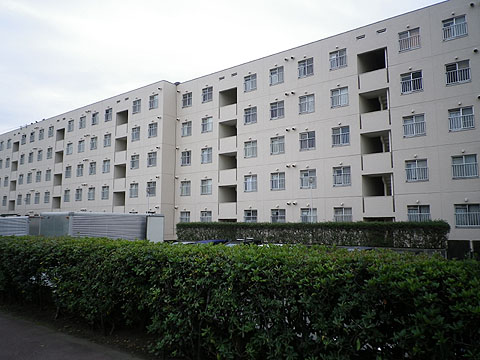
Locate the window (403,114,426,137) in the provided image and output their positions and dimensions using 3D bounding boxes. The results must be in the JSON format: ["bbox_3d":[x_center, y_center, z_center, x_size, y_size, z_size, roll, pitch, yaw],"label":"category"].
[{"bbox_3d":[10.161,-3.171,22.667,1.179,1.234,0.150,-5,-8,37],"label":"window"}]

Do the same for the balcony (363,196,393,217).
[{"bbox_3d":[8.665,1.668,24.141,1.892,1.309,0.450,-5,-8,37],"label":"balcony"}]

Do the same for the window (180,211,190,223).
[{"bbox_3d":[-4.739,3.366,33.548,1.179,1.227,0.150,-5,-8,37],"label":"window"}]

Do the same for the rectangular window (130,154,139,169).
[{"bbox_3d":[-9.815,-1.650,36.503,1.194,1.246,0.150,-5,-8,37],"label":"rectangular window"}]

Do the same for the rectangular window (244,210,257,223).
[{"bbox_3d":[0.845,3.010,30.465,1.208,1.287,0.150,-5,-8,37],"label":"rectangular window"}]

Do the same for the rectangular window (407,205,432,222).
[{"bbox_3d":[10.233,2.060,22.241,1.179,1.227,0.150,-5,-8,37],"label":"rectangular window"}]

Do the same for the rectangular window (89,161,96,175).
[{"bbox_3d":[-15.104,-1.182,39.924,1.179,1.265,0.150,-5,-8,37],"label":"rectangular window"}]

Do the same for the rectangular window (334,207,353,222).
[{"bbox_3d":[6.755,2.430,25.301,1.198,1.258,0.180,-5,-8,37],"label":"rectangular window"}]

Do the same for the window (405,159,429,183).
[{"bbox_3d":[10.623,-0.577,23.404,1.242,1.287,0.150,-5,-8,37],"label":"window"}]

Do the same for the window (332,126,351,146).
[{"bbox_3d":[6.753,-2.893,25.931,1.198,1.258,0.180,-5,-8,37],"label":"window"}]

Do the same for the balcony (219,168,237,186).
[{"bbox_3d":[-0.838,-0.182,31.602,1.862,1.329,0.450,-5,-8,37],"label":"balcony"}]

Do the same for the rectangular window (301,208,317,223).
[{"bbox_3d":[4.779,2.589,26.780,1.192,1.246,0.150,-5,-8,37],"label":"rectangular window"}]

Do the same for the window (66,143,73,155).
[{"bbox_3d":[-19.846,-3.630,45.212,1.178,1.287,0.150,-5,-8,37],"label":"window"}]

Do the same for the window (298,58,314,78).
[{"bbox_3d":[4.687,-7.984,27.669,1.179,1.227,0.150,-5,-8,37],"label":"window"}]

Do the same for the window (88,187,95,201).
[{"bbox_3d":[-15.895,1.487,41.596,1.172,1.287,0.150,-5,-8,37],"label":"window"}]

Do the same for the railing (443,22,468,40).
[{"bbox_3d":[12.326,-8.516,22.244,1.242,0.835,0.100,-5,-8,37],"label":"railing"}]

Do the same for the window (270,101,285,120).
[{"bbox_3d":[2.819,-5.175,29.032,1.194,1.246,0.150,-5,-8,37],"label":"window"}]

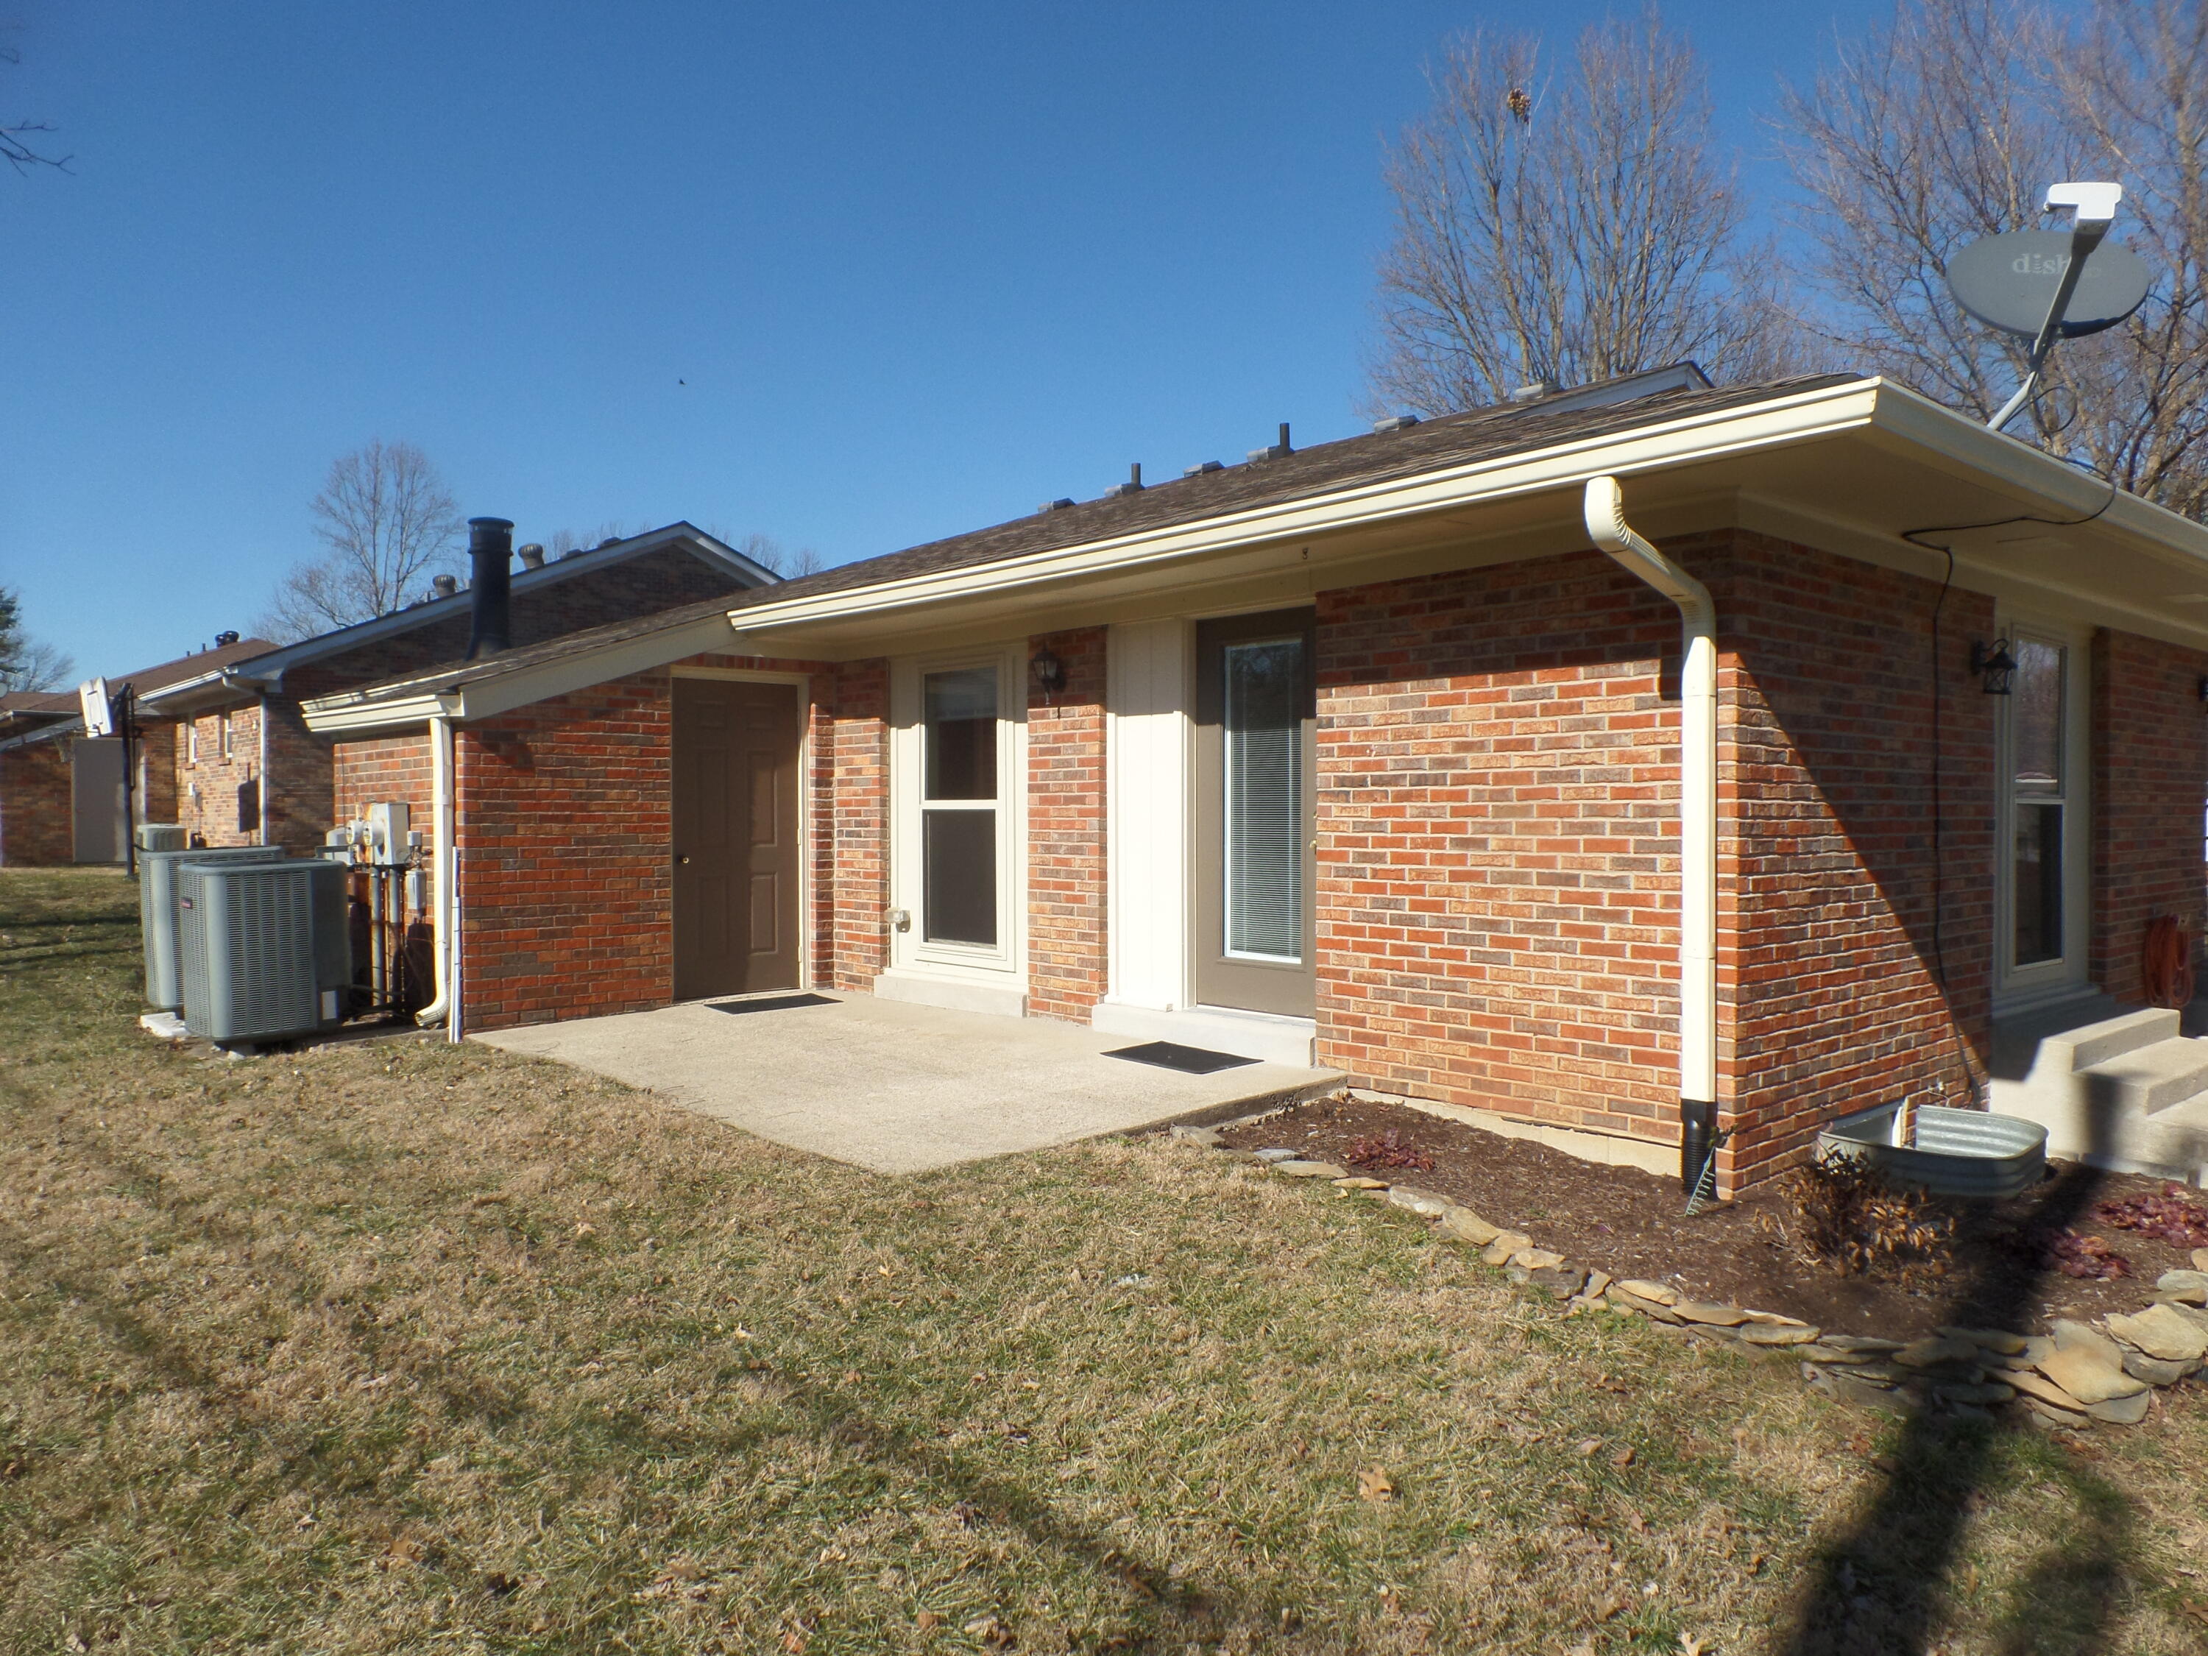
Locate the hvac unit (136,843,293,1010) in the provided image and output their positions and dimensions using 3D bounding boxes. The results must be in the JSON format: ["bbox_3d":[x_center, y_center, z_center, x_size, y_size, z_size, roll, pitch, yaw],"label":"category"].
[{"bbox_3d":[-5.871,0.643,9.634,0.740,0.945,0.780,-1,1,-42],"label":"hvac unit"}]

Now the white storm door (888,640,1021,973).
[{"bbox_3d":[-0.924,-0.080,9.030,0.100,2.030,1.380,-1,1,-42],"label":"white storm door"}]

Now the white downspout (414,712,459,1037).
[{"bbox_3d":[-3.880,0.263,8.450,0.210,1.810,0.100,-1,1,-42],"label":"white downspout"}]

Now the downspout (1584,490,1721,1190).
[{"bbox_3d":[1.973,0.070,5.235,0.720,2.570,0.100,-1,1,-42],"label":"downspout"}]

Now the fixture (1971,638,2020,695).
[{"bbox_3d":[4.190,-0.750,6.870,0.125,0.270,0.185,-1,1,-42],"label":"fixture"}]

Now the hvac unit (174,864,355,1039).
[{"bbox_3d":[-4.826,0.674,8.434,0.740,0.935,0.780,-1,1,-42],"label":"hvac unit"}]

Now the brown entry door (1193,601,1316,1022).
[{"bbox_3d":[0.790,-0.070,7.260,0.070,2.020,0.890,-1,1,-42],"label":"brown entry door"}]

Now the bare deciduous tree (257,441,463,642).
[{"bbox_3d":[-23.000,-5.400,45.000,6.200,13.100,6.000,0,1,0],"label":"bare deciduous tree"}]

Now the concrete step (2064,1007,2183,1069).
[{"bbox_3d":[5.130,1.085,7.570,1.850,0.150,0.320,-1,1,-42],"label":"concrete step"}]

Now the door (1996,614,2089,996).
[{"bbox_3d":[5.020,-0.090,7.830,1.450,2.000,0.100,-1,1,-42],"label":"door"}]

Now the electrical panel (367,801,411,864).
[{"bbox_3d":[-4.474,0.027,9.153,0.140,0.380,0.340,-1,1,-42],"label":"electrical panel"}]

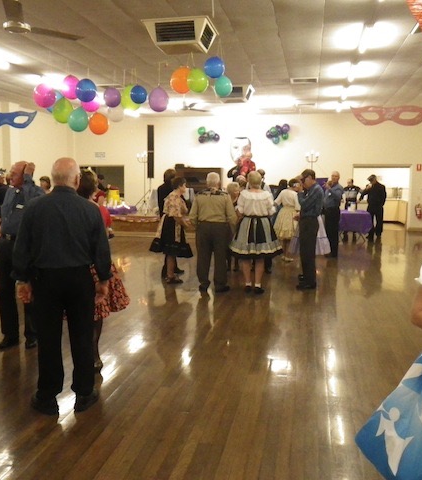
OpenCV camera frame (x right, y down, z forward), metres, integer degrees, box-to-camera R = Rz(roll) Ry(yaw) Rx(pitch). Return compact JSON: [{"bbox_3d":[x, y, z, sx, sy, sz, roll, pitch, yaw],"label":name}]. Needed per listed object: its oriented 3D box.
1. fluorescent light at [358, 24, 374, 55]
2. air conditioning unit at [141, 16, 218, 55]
[{"bbox_3d":[2.320,-3.007,7.736,0.130,0.100,1.500,2,7,11],"label":"fluorescent light"},{"bbox_3d":[-0.404,-2.878,7.377,0.915,0.280,0.915,2,6,11],"label":"air conditioning unit"}]

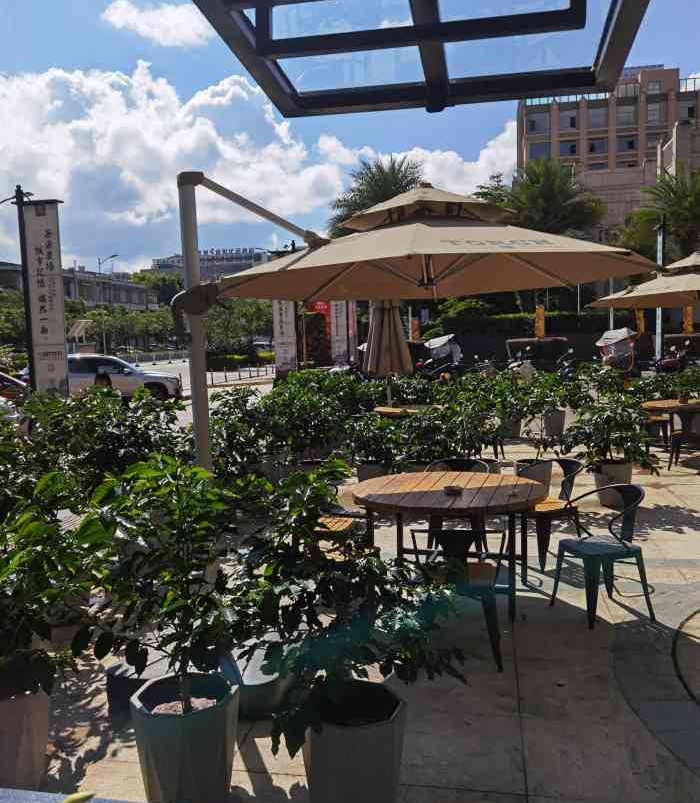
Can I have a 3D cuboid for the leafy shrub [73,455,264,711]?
[{"bbox_3d":[-0.676,0.683,2.735,0.710,0.940,0.680,-2,4,0],"label":"leafy shrub"}]

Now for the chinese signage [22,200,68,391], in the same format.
[{"bbox_3d":[-7.251,-2.210,17.369,0.900,5.013,0.180,-2,4,-3],"label":"chinese signage"}]

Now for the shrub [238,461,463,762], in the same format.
[{"bbox_3d":[0.018,0.692,2.516,0.750,0.910,0.700,-2,5,0],"label":"shrub"}]

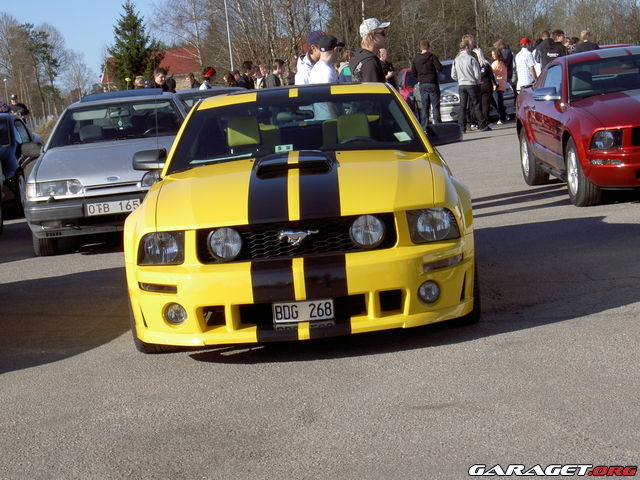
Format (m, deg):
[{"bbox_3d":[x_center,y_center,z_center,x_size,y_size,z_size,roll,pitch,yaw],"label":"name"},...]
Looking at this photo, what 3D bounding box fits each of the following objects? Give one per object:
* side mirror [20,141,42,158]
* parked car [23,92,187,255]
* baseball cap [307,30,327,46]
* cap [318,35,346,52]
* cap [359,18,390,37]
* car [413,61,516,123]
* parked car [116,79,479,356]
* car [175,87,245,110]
[{"bbox_3d":[-2.792,-0.871,15.029,0.220,0.150,0.130,-6,6,-1],"label":"side mirror"},{"bbox_3d":[-1.896,-0.808,15.918,1.800,1.440,4.670,-6,6,-1],"label":"parked car"},{"bbox_3d":[0.020,-1.975,15.300,0.265,0.130,0.178,-5,6,8],"label":"baseball cap"},{"bbox_3d":[0.114,-1.865,14.700,0.265,0.130,0.178,-19,13,-33],"label":"cap"},{"bbox_3d":[0.478,-1.847,13.500,0.265,0.130,0.178,-23,9,-8],"label":"cap"},{"bbox_3d":[2.930,-3.106,32.693,1.730,1.410,4.400,-6,6,-3],"label":"car"},{"bbox_3d":[-0.101,-0.273,9.867,1.910,1.370,4.780,-5,6,1],"label":"parked car"},{"bbox_3d":[-1.518,-1.602,22.948,1.740,1.400,4.500,-6,6,-1],"label":"car"}]

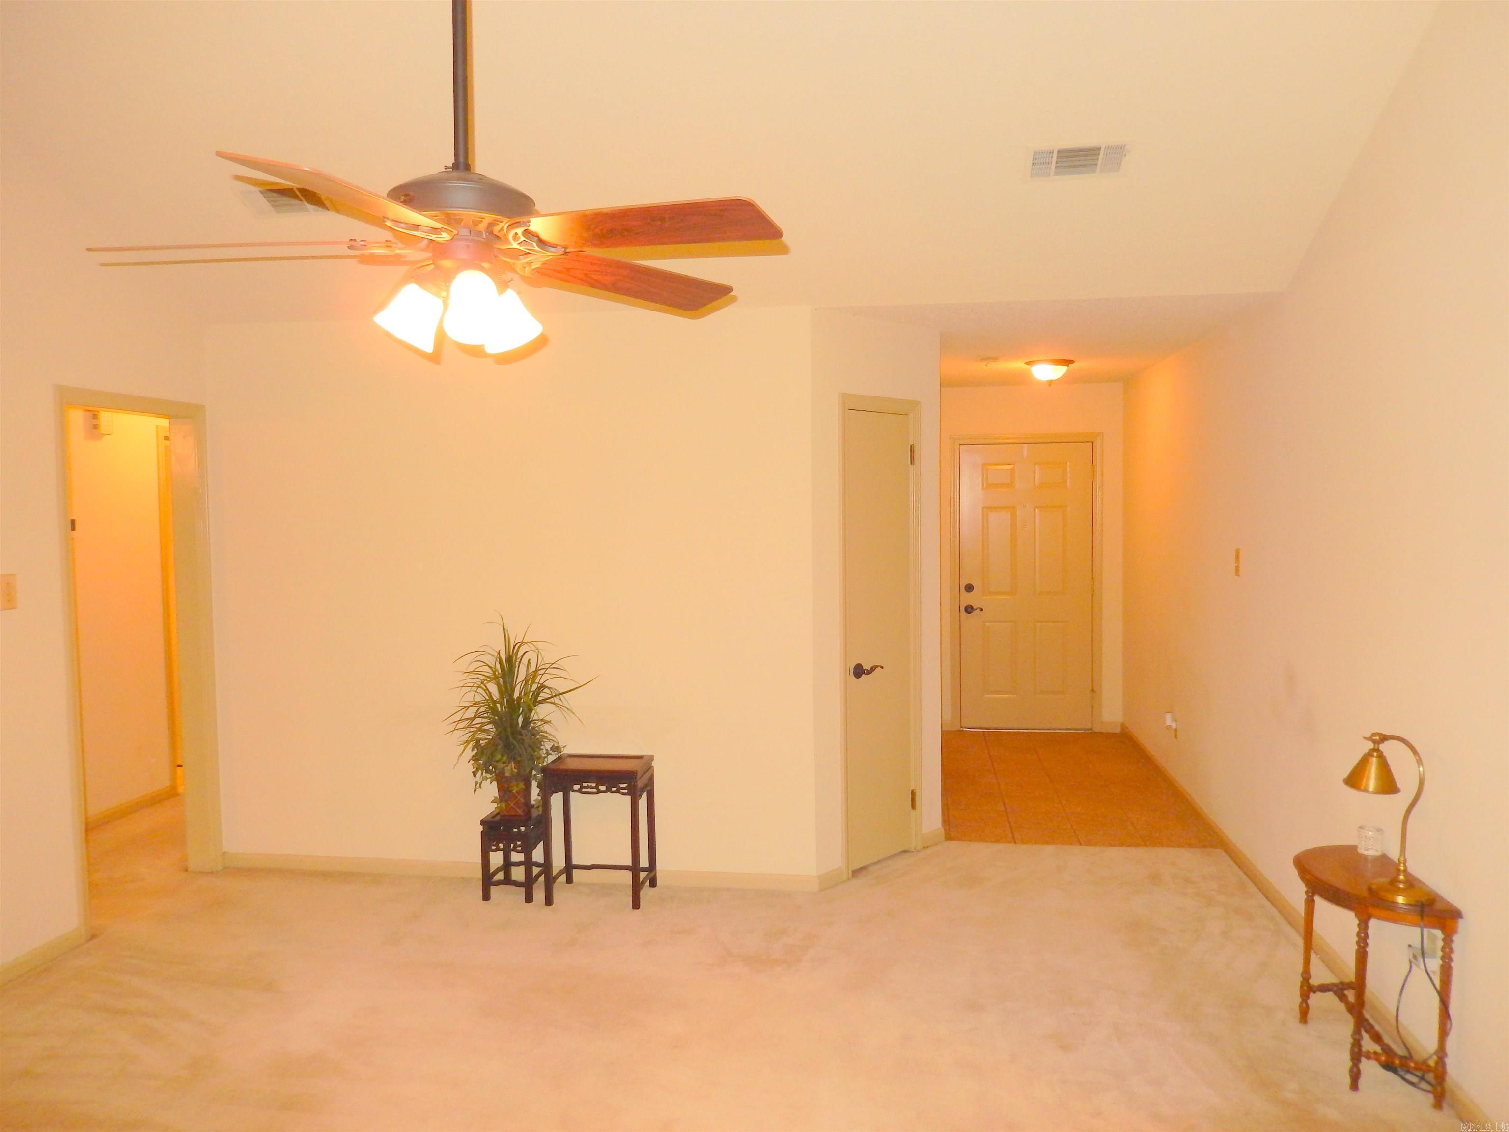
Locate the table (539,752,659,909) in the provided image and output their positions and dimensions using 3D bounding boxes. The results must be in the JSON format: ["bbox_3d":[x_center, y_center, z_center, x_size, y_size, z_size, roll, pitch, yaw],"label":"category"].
[{"bbox_3d":[-0.656,1.118,4.616,0.420,0.575,0.285,0,4,8],"label":"table"}]

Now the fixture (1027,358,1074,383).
[{"bbox_3d":[1.720,-1.127,6.359,0.290,0.140,0.290,0,4,8],"label":"fixture"}]

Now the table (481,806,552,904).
[{"bbox_3d":[-1.020,1.243,4.673,0.235,0.327,0.240,0,4,8],"label":"table"}]

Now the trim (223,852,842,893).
[{"bbox_3d":[-1.076,1.361,4.845,2.772,0.070,0.030,0,4,8],"label":"trim"}]

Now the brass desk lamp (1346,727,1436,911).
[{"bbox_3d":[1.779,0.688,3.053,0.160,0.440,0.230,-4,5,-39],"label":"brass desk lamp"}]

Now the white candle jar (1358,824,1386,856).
[{"bbox_3d":[1.904,0.848,3.373,0.073,0.078,0.073,0,4,8],"label":"white candle jar"}]

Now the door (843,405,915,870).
[{"bbox_3d":[0.553,0.326,4.928,0.045,2.035,0.470,3,5,43],"label":"door"}]

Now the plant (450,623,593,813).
[{"bbox_3d":[-0.995,0.645,4.585,0.600,0.870,0.460,0,4,8],"label":"plant"}]

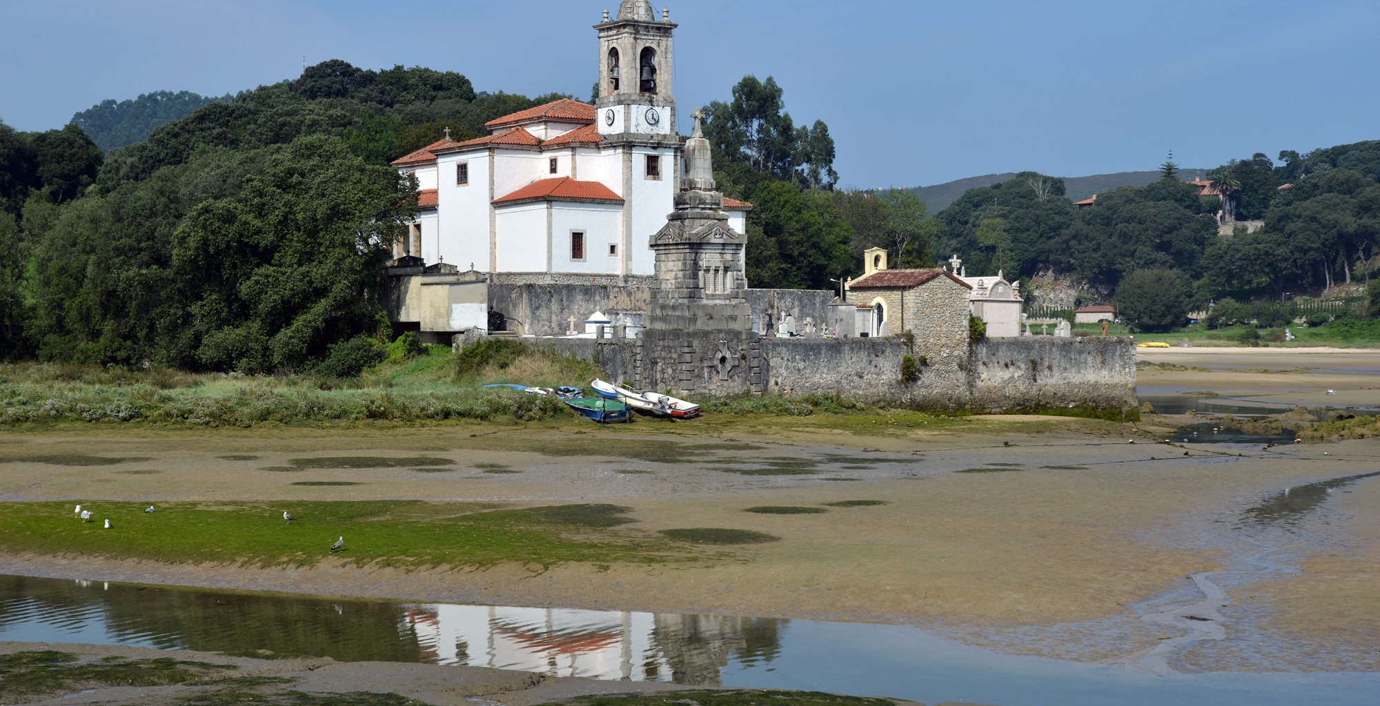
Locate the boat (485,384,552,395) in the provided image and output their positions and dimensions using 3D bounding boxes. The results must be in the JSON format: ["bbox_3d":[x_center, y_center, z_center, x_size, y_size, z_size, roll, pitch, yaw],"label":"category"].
[{"bbox_3d":[-8.888,1.908,109.032,3.400,0.641,1.350,0,1,25],"label":"boat"}]

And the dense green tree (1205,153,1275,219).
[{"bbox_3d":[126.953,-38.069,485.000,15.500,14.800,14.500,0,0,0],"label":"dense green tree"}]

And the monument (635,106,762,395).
[{"bbox_3d":[0.450,-5.671,116.816,4.850,15.726,4.850,-1,1,-35],"label":"monument"}]

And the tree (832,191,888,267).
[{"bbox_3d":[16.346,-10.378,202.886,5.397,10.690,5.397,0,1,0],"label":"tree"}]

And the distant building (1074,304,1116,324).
[{"bbox_3d":[87.348,-8.376,455.000,8.600,4.300,6.000,0,0,18],"label":"distant building"}]

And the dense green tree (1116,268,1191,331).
[{"bbox_3d":[90.028,-10.375,409.902,14.673,12.577,14.673,0,1,0],"label":"dense green tree"}]

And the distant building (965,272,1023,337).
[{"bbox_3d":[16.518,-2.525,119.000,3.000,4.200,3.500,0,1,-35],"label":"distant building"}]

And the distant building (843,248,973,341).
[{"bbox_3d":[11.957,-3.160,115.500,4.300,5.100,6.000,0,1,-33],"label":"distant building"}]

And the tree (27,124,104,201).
[{"bbox_3d":[-62.163,-18.304,209.787,7.623,9.018,7.623,0,1,0],"label":"tree"}]

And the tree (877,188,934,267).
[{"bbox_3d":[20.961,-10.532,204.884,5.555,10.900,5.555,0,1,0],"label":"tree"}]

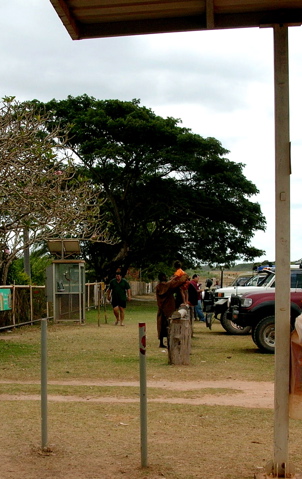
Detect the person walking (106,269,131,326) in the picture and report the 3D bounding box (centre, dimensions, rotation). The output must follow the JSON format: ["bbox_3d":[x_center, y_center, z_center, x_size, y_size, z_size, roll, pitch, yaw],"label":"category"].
[{"bbox_3d":[-1.034,1.842,21.214,0.620,1.827,0.420,0,-3,-3],"label":"person walking"}]

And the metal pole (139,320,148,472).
[{"bbox_3d":[-0.055,1.317,5.635,0.060,1.211,0.060,0,-3,0],"label":"metal pole"}]

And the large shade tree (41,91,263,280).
[{"bbox_3d":[0.139,-2.298,37.176,12.600,11.800,12.500,0,-3,0],"label":"large shade tree"}]

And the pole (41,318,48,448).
[{"bbox_3d":[-0.988,1.351,6.221,0.060,1.206,0.060,0,-3,0],"label":"pole"}]

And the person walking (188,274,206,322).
[{"bbox_3d":[1.648,2.046,23.567,0.500,1.670,0.500,0,-3,-3],"label":"person walking"}]

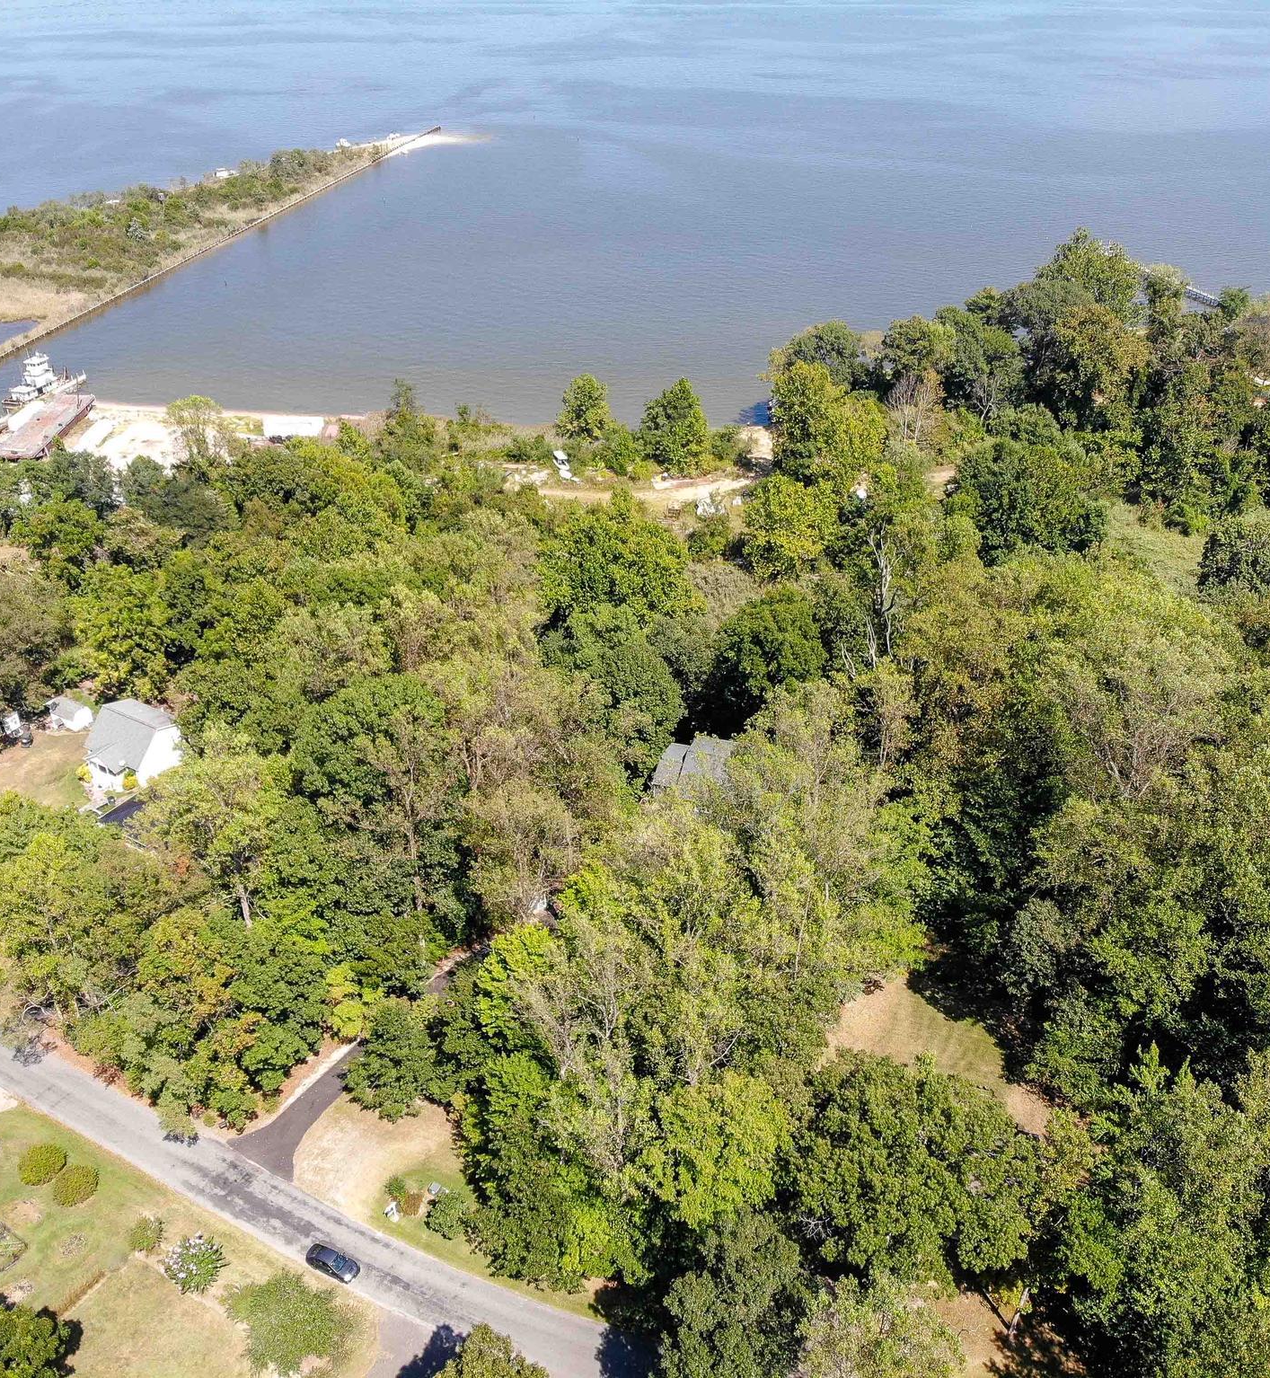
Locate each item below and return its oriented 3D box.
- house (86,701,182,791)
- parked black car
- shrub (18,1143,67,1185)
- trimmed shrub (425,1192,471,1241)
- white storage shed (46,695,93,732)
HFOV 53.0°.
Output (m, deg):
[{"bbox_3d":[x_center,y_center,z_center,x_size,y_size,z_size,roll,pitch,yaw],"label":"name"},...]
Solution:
[{"bbox_3d":[-71.648,8.013,180.540,11.100,7.800,10.200,20,39,27],"label":"house"},{"bbox_3d":[-28.140,53.416,118.897,4.780,1.460,1.840,15,37,21],"label":"parked black car"},{"bbox_3d":[-59.108,47.462,127.151,4.600,2.100,4.100,-18,38,-24],"label":"shrub"},{"bbox_3d":[-17.987,50.508,121.831,4.100,3.000,4.100,0,34,0],"label":"trimmed shrub"},{"bbox_3d":[-74.063,3.110,167.894,4.200,2.900,2.900,19,38,27],"label":"white storage shed"}]

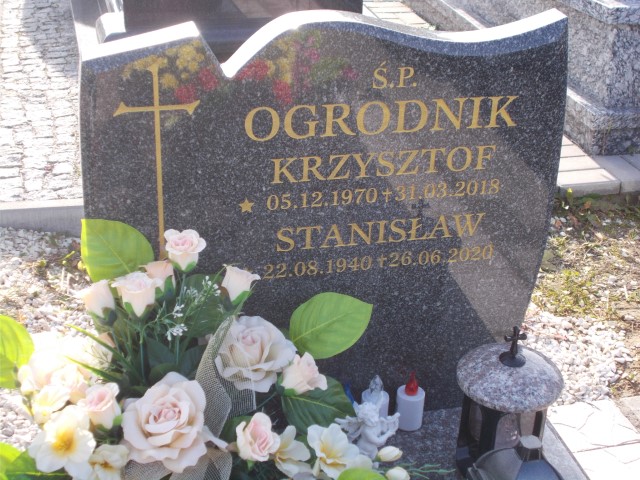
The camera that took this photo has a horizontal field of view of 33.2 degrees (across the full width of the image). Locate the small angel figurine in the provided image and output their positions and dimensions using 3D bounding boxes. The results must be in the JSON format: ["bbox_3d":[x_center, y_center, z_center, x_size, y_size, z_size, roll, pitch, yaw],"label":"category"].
[{"bbox_3d":[0.083,0.321,1.804,0.075,0.104,0.096,21,32,35],"label":"small angel figurine"}]

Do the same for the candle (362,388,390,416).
[{"bbox_3d":[0.097,0.302,1.883,0.049,0.068,0.049,-4,27,-12],"label":"candle"}]

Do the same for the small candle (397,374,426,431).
[{"bbox_3d":[0.160,0.279,1.886,0.049,0.110,0.049,1,26,-1],"label":"small candle"}]

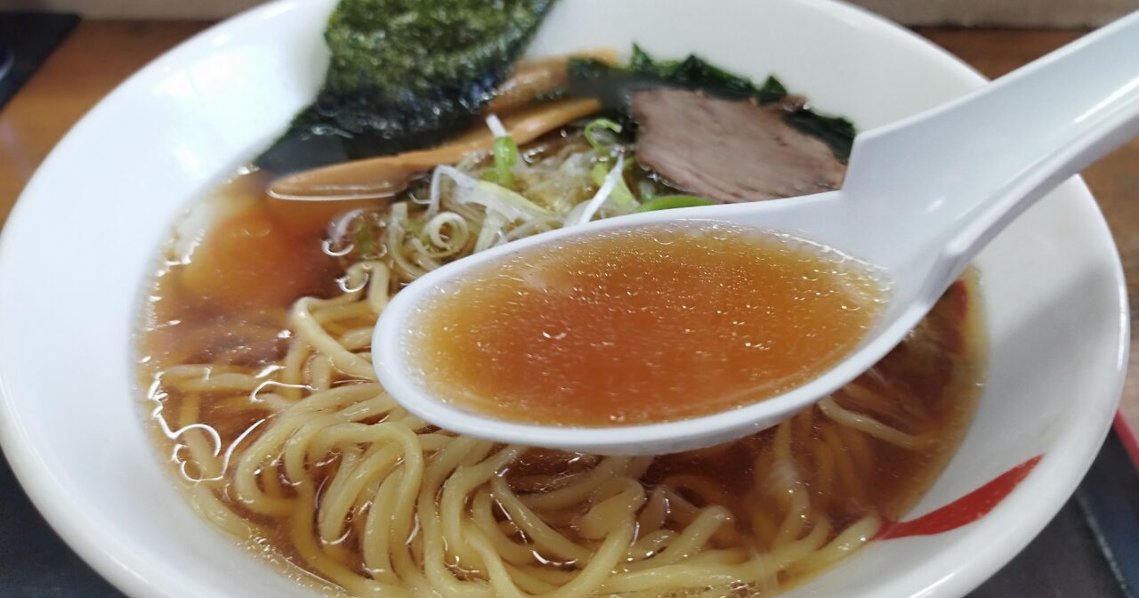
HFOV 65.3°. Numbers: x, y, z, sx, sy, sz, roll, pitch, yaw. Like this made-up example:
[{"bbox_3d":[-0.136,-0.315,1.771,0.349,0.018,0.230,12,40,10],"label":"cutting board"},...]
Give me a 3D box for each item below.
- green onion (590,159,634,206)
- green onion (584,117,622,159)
[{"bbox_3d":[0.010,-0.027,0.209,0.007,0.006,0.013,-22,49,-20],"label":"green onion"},{"bbox_3d":[0.008,-0.041,0.225,0.009,0.006,0.009,0,45,0],"label":"green onion"}]

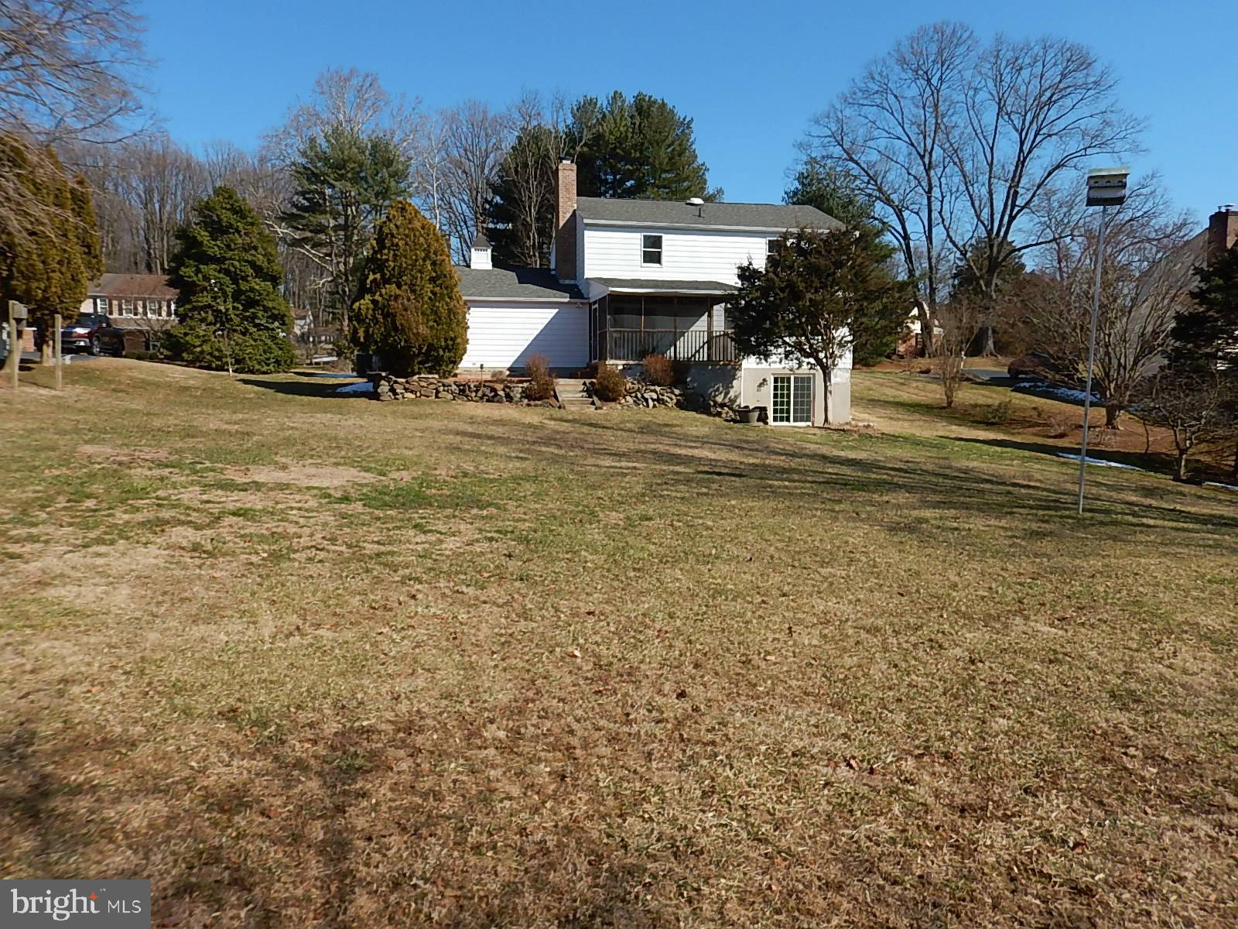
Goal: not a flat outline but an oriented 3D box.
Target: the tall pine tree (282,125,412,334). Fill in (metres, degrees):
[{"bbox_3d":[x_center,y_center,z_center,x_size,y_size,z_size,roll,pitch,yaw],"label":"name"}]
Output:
[{"bbox_3d":[-16.463,-13.449,51.914,7.485,13.749,7.485,-2,6,-17],"label":"tall pine tree"}]

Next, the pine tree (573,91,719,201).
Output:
[{"bbox_3d":[1.759,-15.162,55.769,9.481,17.456,9.481,0,6,2],"label":"pine tree"}]

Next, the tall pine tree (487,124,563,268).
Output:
[{"bbox_3d":[-5.743,-14.175,56.962,6.003,16.260,6.003,-1,5,-6],"label":"tall pine tree"}]

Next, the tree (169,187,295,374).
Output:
[{"bbox_3d":[-16.203,-7.666,35.910,4.808,7.722,4.808,-3,6,-24],"label":"tree"}]

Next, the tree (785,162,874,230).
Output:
[{"bbox_3d":[12.273,-11.127,48.199,5.742,11.378,5.742,1,5,14],"label":"tree"}]

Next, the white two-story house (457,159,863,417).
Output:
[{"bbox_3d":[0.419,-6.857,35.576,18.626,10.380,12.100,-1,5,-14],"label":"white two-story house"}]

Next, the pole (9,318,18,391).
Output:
[{"bbox_3d":[-11.420,-2.094,16.178,0.119,1.393,0.110,-4,6,-35],"label":"pole"}]

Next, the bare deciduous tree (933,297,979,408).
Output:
[{"bbox_3d":[15.584,-5.171,39.688,2.000,5.102,2.000,2,6,21],"label":"bare deciduous tree"}]

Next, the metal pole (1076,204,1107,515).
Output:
[{"bbox_3d":[6.578,-1.419,11.920,0.060,4.269,0.060,5,6,28],"label":"metal pole"}]

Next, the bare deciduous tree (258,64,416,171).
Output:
[{"bbox_3d":[-19.632,-17.035,60.722,10.760,21.438,10.760,-2,5,-18],"label":"bare deciduous tree"}]

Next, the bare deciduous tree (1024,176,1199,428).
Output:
[{"bbox_3d":[16.856,-5.503,29.627,5.267,8.504,5.267,3,6,29],"label":"bare deciduous tree"}]

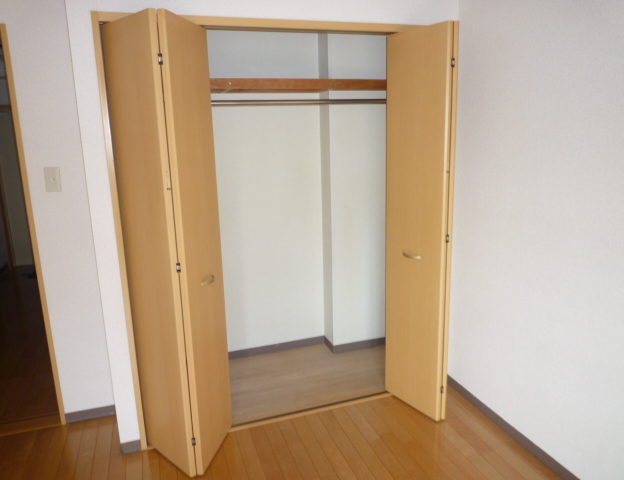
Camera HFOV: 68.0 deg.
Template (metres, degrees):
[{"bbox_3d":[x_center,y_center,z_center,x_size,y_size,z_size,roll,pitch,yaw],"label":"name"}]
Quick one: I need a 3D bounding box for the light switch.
[{"bbox_3d":[-1.277,-0.295,2.278,0.070,0.120,0.010,-5,12,-17],"label":"light switch"}]

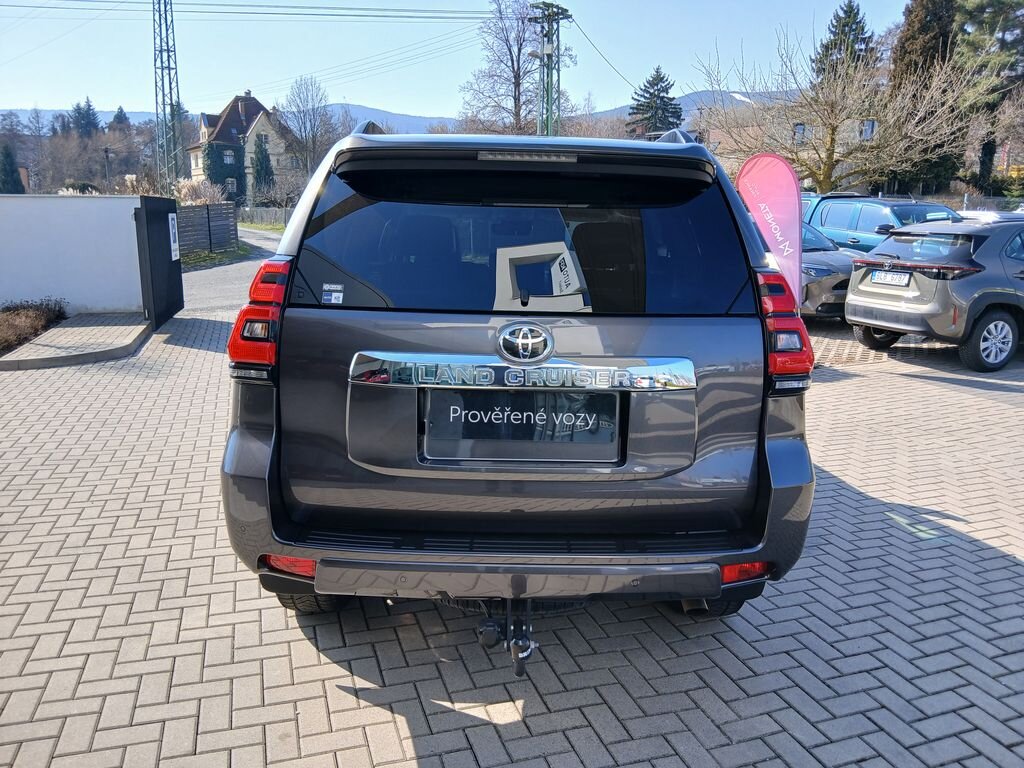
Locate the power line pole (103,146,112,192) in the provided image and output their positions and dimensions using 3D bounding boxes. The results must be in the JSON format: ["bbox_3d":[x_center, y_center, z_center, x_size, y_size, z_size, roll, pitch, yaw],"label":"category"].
[{"bbox_3d":[-42.075,-20.659,80.000,0.600,7.700,0.400,1,11,0],"label":"power line pole"}]

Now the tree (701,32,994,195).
[{"bbox_3d":[7.998,-5.512,18.500,6.700,5.800,6.600,1,11,0],"label":"tree"}]

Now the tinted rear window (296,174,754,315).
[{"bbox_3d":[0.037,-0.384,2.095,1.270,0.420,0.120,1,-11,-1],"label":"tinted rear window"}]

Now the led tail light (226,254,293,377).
[{"bbox_3d":[-0.703,-0.178,2.165,0.250,0.360,0.260,1,11,-1],"label":"led tail light"}]

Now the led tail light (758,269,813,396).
[{"bbox_3d":[0.767,-0.151,2.179,0.250,0.360,0.260,1,11,-1],"label":"led tail light"}]

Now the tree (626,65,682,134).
[{"bbox_3d":[10.191,-16.794,55.000,5.000,11.600,5.000,1,11,0],"label":"tree"}]

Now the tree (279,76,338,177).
[{"bbox_3d":[-20.740,-23.902,78.000,6.300,14.300,6.300,1,11,0],"label":"tree"}]

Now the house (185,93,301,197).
[{"bbox_3d":[-29.453,-25.024,85.000,11.000,13.500,10.000,-6,13,-33],"label":"house"}]

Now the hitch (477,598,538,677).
[{"bbox_3d":[-0.014,0.706,2.138,0.170,0.210,0.200,1,11,-1],"label":"hitch"}]

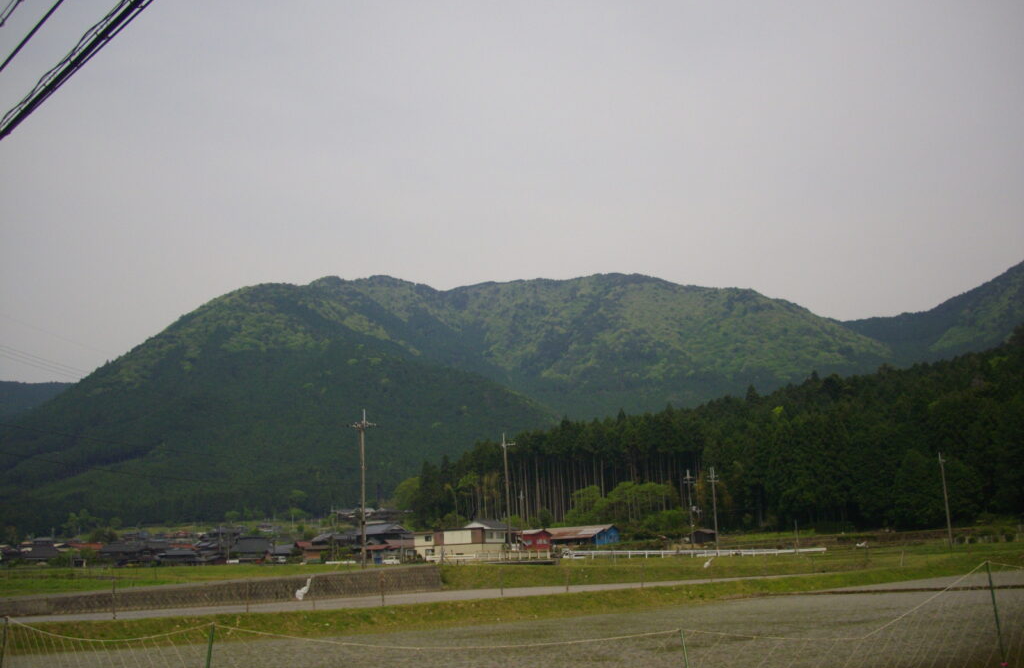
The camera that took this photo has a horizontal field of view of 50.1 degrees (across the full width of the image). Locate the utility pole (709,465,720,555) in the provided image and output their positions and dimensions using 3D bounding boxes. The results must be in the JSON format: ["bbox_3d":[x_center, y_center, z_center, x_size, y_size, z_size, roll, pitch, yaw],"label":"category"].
[{"bbox_3d":[29.973,26.081,162.000,1.700,12.720,0.500,-4,-10,10],"label":"utility pole"}]

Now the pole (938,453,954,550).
[{"bbox_3d":[54.784,21.074,138.000,0.800,12.100,0.600,-6,-10,21],"label":"pole"}]

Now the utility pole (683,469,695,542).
[{"bbox_3d":[29.191,28.171,180.000,1.750,11.870,0.600,-4,-10,9],"label":"utility pole"}]

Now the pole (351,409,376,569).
[{"bbox_3d":[-11.940,12.344,88.000,1.950,12.670,0.550,-1,-10,-8],"label":"pole"}]

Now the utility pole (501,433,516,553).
[{"bbox_3d":[-0.403,18.184,126.000,1.500,13.570,0.500,-2,-10,-1],"label":"utility pole"}]

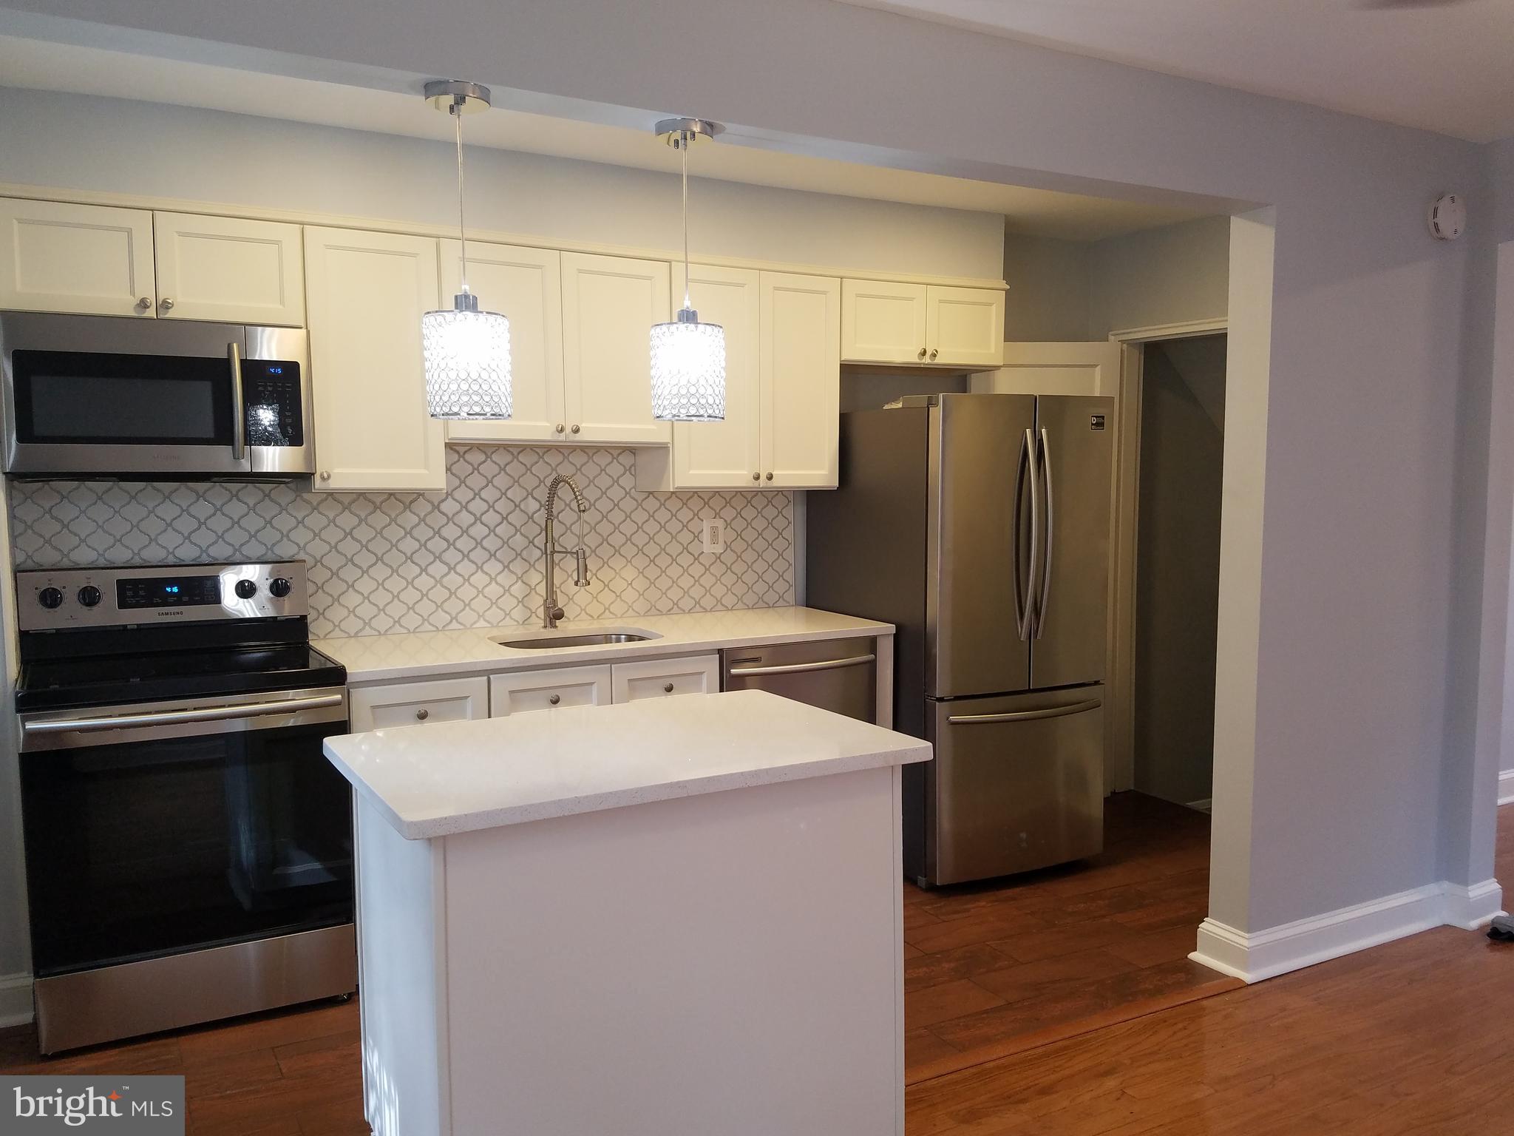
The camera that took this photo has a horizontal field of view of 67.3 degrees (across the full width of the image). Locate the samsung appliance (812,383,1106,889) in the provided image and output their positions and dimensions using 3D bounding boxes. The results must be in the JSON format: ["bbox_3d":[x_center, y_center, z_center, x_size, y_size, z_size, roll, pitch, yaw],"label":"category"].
[{"bbox_3d":[0.772,0.229,4.367,0.775,1.714,0.865,-3,6,-28],"label":"samsung appliance"}]

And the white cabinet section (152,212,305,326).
[{"bbox_3d":[-1.540,-0.838,3.309,0.382,0.285,0.320,-3,6,-29],"label":"white cabinet section"}]

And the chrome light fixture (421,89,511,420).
[{"bbox_3d":[-0.551,-0.585,2.142,0.161,0.600,0.161,-3,5,-28],"label":"chrome light fixture"}]

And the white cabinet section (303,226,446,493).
[{"bbox_3d":[-1.203,-0.618,3.515,0.386,0.769,0.320,-3,6,-29],"label":"white cabinet section"}]

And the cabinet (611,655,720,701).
[{"bbox_3d":[-0.427,0.662,3.890,0.371,0.838,0.623,-3,6,-28],"label":"cabinet"}]

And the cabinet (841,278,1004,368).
[{"bbox_3d":[0.568,-0.932,4.470,0.762,0.311,0.321,-3,6,-28],"label":"cabinet"}]

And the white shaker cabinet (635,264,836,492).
[{"bbox_3d":[-0.065,-0.678,4.162,0.680,0.773,0.335,-3,5,-28],"label":"white shaker cabinet"}]

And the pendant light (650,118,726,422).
[{"bbox_3d":[-0.146,-0.608,2.355,0.160,0.596,0.160,0,5,0],"label":"pendant light"}]

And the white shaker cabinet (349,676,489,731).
[{"bbox_3d":[-1.099,0.695,3.535,0.389,0.838,0.623,-3,6,-28],"label":"white shaker cabinet"}]

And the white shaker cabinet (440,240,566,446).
[{"bbox_3d":[-0.873,-0.713,3.723,0.388,0.618,0.333,-3,5,-28],"label":"white shaker cabinet"}]

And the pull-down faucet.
[{"bbox_3d":[-0.652,-0.053,3.894,0.230,0.532,0.085,4,6,40],"label":"pull-down faucet"}]

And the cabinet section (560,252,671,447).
[{"bbox_3d":[-0.531,-0.728,3.878,0.377,0.607,0.320,-3,6,-29],"label":"cabinet section"}]

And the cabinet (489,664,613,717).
[{"bbox_3d":[-0.761,0.708,3.731,0.385,0.880,0.628,-3,5,-28],"label":"cabinet"}]

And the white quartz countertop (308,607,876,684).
[{"bbox_3d":[-0.476,0.232,3.819,1.804,0.029,0.659,-3,6,-28],"label":"white quartz countertop"}]

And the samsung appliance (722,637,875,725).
[{"bbox_3d":[0.026,0.674,4.117,0.600,0.875,0.635,-3,5,-28],"label":"samsung appliance"}]

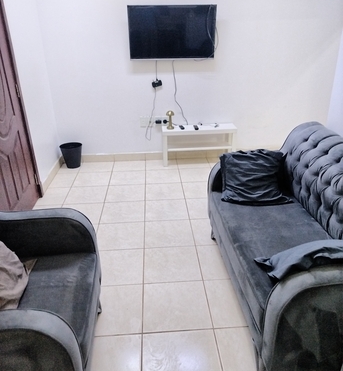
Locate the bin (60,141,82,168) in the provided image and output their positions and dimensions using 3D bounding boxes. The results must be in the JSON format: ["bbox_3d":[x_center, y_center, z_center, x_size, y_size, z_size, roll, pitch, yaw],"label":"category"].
[{"bbox_3d":[-1.254,-0.370,4.362,0.274,0.274,0.274,-2,25,-2],"label":"bin"}]

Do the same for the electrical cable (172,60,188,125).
[{"bbox_3d":[0.107,-1.103,4.157,0.207,0.772,0.050,-2,25,-1],"label":"electrical cable"}]

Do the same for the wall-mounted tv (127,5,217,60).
[{"bbox_3d":[0.012,-1.693,3.822,0.953,0.561,0.075,-1,31,0],"label":"wall-mounted tv"}]

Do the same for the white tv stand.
[{"bbox_3d":[0.351,-0.513,4.369,0.903,0.446,0.262,-3,25,-2],"label":"white tv stand"}]

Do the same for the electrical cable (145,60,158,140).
[{"bbox_3d":[-0.240,-1.011,4.188,0.195,0.966,0.050,-2,25,-1],"label":"electrical cable"}]

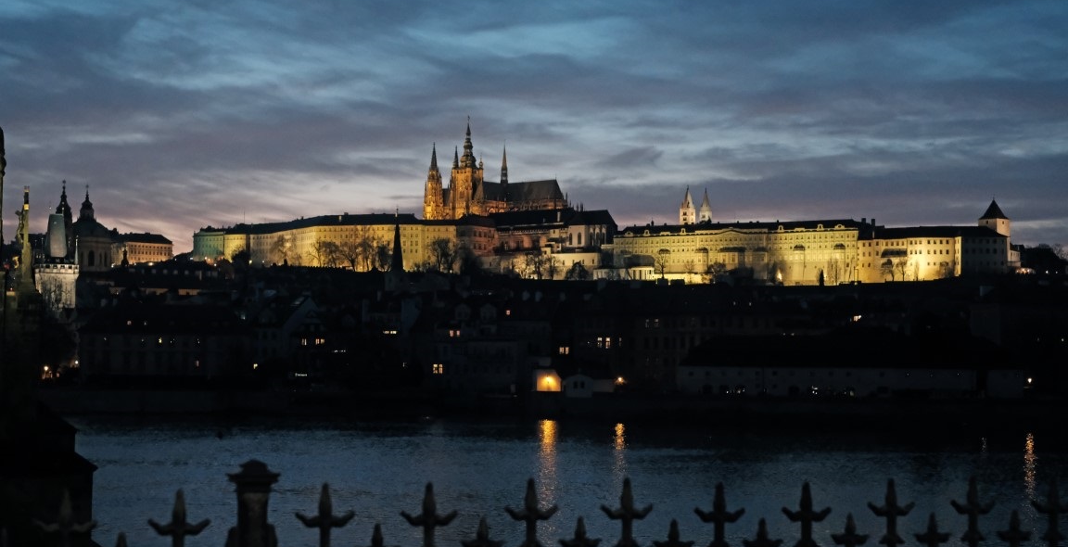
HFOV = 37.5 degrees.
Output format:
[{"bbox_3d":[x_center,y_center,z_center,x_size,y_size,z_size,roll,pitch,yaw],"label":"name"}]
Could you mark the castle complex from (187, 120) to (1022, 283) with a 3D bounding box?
[{"bbox_3d":[30.000,-45.764,1004.300,555.000,119.000,125.000,-2,-4,31],"label":"castle complex"}]

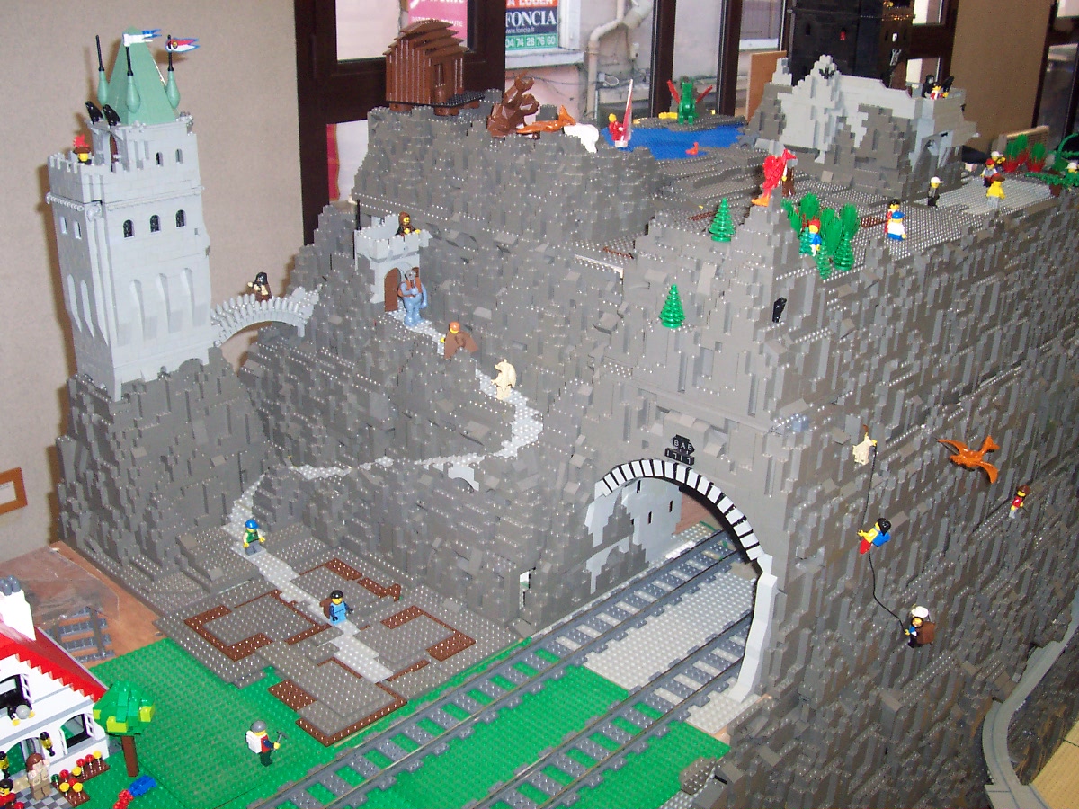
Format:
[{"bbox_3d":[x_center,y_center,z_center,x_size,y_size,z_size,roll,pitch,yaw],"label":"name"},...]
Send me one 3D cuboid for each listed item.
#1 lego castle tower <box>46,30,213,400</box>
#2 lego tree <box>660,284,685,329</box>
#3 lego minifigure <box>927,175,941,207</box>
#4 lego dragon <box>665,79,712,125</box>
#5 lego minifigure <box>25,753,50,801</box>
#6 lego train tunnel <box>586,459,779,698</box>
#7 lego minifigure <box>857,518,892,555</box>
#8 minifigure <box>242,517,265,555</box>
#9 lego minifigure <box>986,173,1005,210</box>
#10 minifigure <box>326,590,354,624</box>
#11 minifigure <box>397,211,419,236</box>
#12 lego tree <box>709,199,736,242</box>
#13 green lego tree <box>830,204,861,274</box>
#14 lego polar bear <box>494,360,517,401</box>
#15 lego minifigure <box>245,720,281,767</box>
[{"bbox_3d":[-0.443,-0.207,1.244,0.087,0.388,0.142,21,30,39],"label":"lego castle tower"},{"bbox_3d":[0.130,-0.095,1.105,0.026,0.042,0.026,1,23,0],"label":"lego tree"},{"bbox_3d":[0.510,-0.277,1.488,0.016,0.042,0.024,19,29,36],"label":"lego minifigure"},{"bbox_3d":[0.241,-0.494,1.872,0.075,0.073,0.075,7,23,14],"label":"lego dragon"},{"bbox_3d":[-0.413,0.305,0.941,0.016,0.042,0.025,21,30,39],"label":"lego minifigure"},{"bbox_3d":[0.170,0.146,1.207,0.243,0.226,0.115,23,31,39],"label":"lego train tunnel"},{"bbox_3d":[0.325,0.128,1.120,0.024,0.044,0.028,-21,55,-42],"label":"lego minifigure"},{"bbox_3d":[-0.328,0.150,1.316,0.015,0.043,0.027,23,31,39],"label":"minifigure"},{"bbox_3d":[0.594,-0.277,1.500,0.025,0.044,0.014,23,31,39],"label":"lego minifigure"},{"bbox_3d":[-0.211,0.210,1.201,0.020,0.039,0.025,21,30,39],"label":"minifigure"},{"bbox_3d":[-0.162,-0.215,1.409,0.025,0.041,0.017,-18,29,-38],"label":"minifigure"},{"bbox_3d":[0.174,-0.177,1.096,0.026,0.042,0.026,1,23,0],"label":"lego tree"},{"bbox_3d":[0.337,-0.183,1.270,0.031,0.070,0.031,2,24,0],"label":"green lego tree"},{"bbox_3d":[-0.039,-0.029,1.263,0.026,0.045,0.024,-11,26,-27],"label":"lego polar bear"},{"bbox_3d":[-0.248,0.305,1.047,0.027,0.045,0.027,23,31,39],"label":"lego minifigure"}]

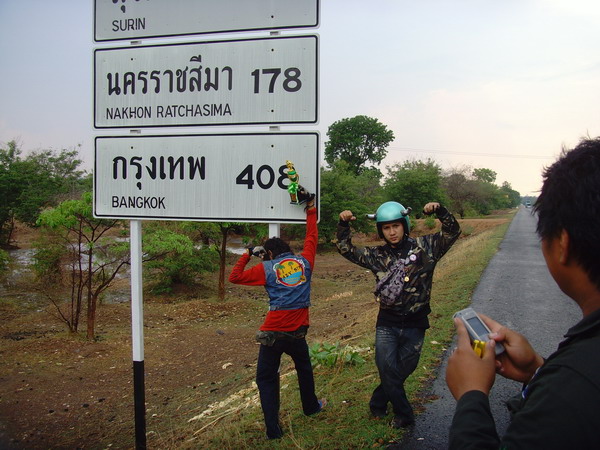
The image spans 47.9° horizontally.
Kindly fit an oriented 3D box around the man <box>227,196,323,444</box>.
[{"bbox_3d":[-0.188,0.758,5.420,0.770,1.930,0.620,0,2,-4],"label":"man"}]

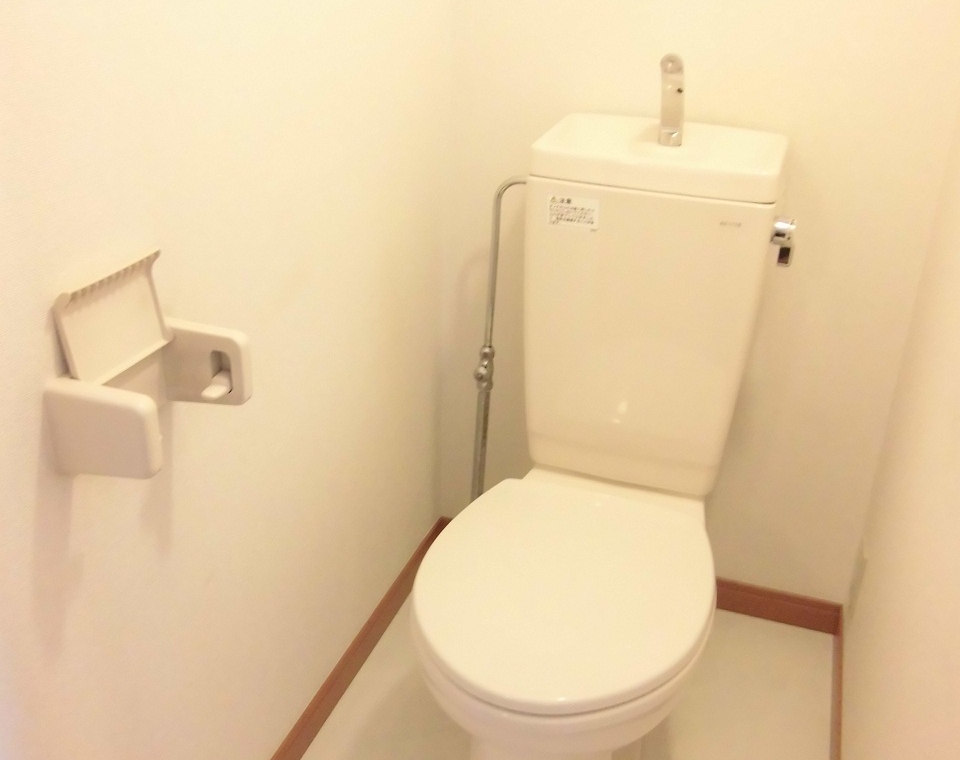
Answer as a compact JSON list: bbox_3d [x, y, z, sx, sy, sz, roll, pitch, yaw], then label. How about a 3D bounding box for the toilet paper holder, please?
[{"bbox_3d":[-0.303,-0.024,0.888,0.090,0.170,0.179,10,27,17],"label":"toilet paper holder"}]

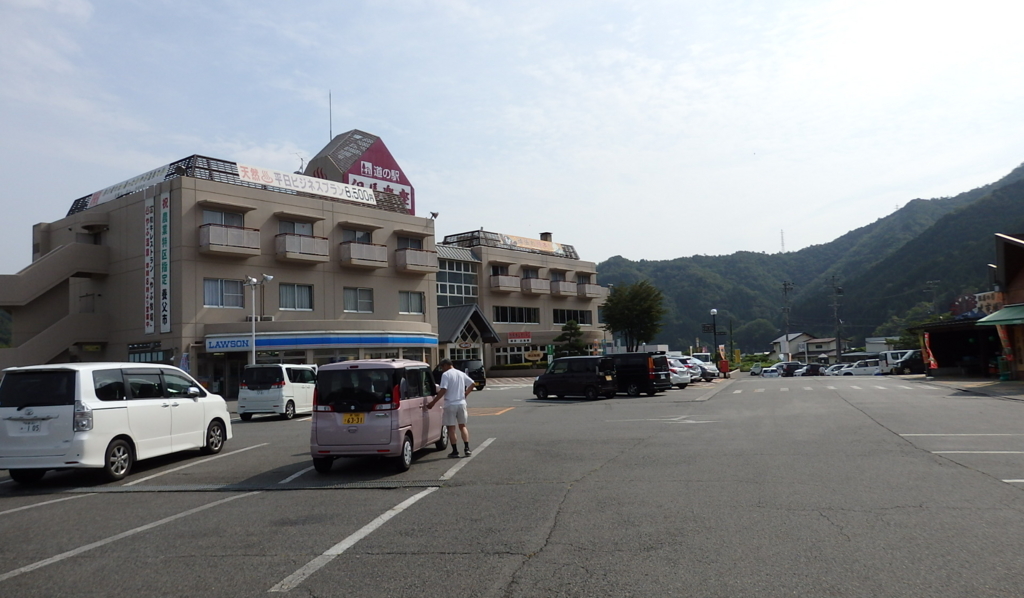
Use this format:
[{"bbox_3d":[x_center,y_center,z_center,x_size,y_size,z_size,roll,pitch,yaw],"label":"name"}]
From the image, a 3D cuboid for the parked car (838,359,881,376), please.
[{"bbox_3d":[26.329,5.480,56.623,4.100,1.600,1.680,-1,-4,-8],"label":"parked car"}]

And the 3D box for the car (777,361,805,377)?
[{"bbox_3d":[27.600,7.030,70.600,4.000,1.560,1.620,-2,-4,0],"label":"car"}]

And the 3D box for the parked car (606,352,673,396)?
[{"bbox_3d":[4.554,3.351,32.791,4.670,1.850,1.700,-6,-5,38],"label":"parked car"}]

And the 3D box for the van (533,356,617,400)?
[{"bbox_3d":[2.520,3.173,29.893,3.395,1.735,1.475,-6,-6,40],"label":"van"}]

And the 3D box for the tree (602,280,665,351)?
[{"bbox_3d":[9.240,2.280,55.950,4.700,7.300,4.700,-2,-4,0],"label":"tree"}]

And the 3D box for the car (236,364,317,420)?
[{"bbox_3d":[-7.750,3.120,25.140,1.620,1.765,3.710,-2,-5,7],"label":"car"}]

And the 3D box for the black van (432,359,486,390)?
[{"bbox_3d":[-3.059,4.054,39.165,3.395,1.660,1.475,-6,-6,44],"label":"black van"}]

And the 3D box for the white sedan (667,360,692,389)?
[{"bbox_3d":[6.880,3.782,37.144,4.100,1.500,1.700,-6,-6,40],"label":"white sedan"}]

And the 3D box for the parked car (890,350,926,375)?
[{"bbox_3d":[28.200,4.390,51.000,3.650,1.650,1.530,-2,-4,4],"label":"parked car"}]

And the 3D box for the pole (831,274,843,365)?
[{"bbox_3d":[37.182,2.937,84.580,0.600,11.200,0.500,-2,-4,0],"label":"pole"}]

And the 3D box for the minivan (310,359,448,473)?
[{"bbox_3d":[-2.156,1.911,12.774,1.475,1.735,3.395,-3,-4,7],"label":"minivan"}]

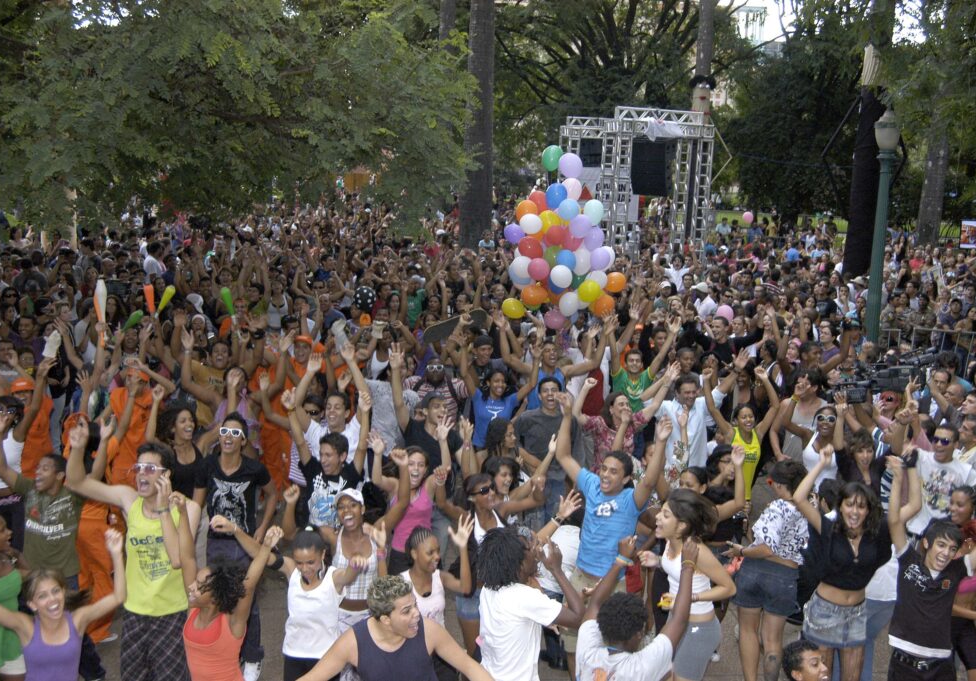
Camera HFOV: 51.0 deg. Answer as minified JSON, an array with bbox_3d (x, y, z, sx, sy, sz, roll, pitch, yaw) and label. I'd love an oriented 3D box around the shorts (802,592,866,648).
[{"bbox_3d":[1.831,1.483,5.400,0.340,0.290,0.250,2,10,-2],"label":"shorts"}]

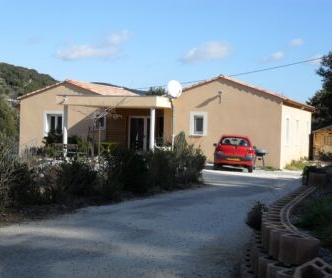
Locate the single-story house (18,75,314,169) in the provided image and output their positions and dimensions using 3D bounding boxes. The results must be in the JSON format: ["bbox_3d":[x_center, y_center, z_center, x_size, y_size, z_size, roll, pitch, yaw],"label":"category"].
[{"bbox_3d":[0.513,-0.982,38.411,14.362,4.400,11.300,1,1,19],"label":"single-story house"}]

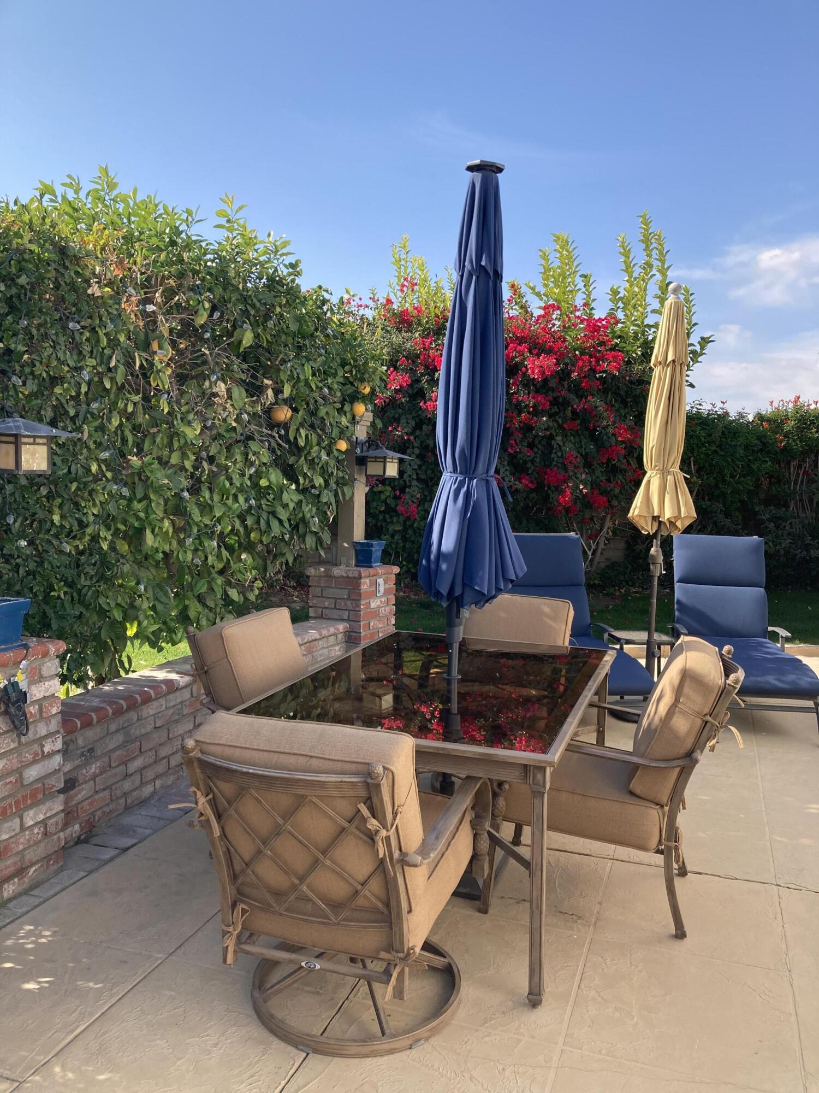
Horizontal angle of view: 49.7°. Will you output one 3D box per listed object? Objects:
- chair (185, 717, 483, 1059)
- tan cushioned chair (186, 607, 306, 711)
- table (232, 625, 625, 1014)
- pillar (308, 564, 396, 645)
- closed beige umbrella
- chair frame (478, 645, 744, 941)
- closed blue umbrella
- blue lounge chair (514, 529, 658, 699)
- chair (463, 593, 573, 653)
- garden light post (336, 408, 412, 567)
[{"bbox_3d":[-0.165,0.848,2.356,0.654,0.876,0.876,3,5,19],"label":"chair"},{"bbox_3d":[-0.429,0.732,3.574,0.856,0.896,0.654,3,5,21],"label":"tan cushioned chair"},{"bbox_3d":[0.157,0.849,3.311,1.032,0.725,1.596,2,5,19],"label":"table"},{"bbox_3d":[-0.407,0.551,6.139,0.463,0.831,0.463,4,5,29],"label":"pillar"},{"bbox_3d":[1.555,-0.271,5.453,0.423,2.642,0.423,2,5,0],"label":"closed beige umbrella"},{"bbox_3d":[0.727,0.803,3.115,0.846,0.866,0.654,2,5,18],"label":"chair frame"},{"bbox_3d":[0.225,-0.074,3.234,0.403,2.578,0.393,3,5,0],"label":"closed blue umbrella"},{"bbox_3d":[0.964,0.511,5.498,0.685,1.057,1.712,0,5,-7],"label":"blue lounge chair"},{"bbox_3d":[0.483,0.676,4.406,0.654,0.896,0.866,3,5,22],"label":"chair"},{"bbox_3d":[-0.248,-0.383,6.010,0.473,1.057,0.282,4,5,29],"label":"garden light post"}]

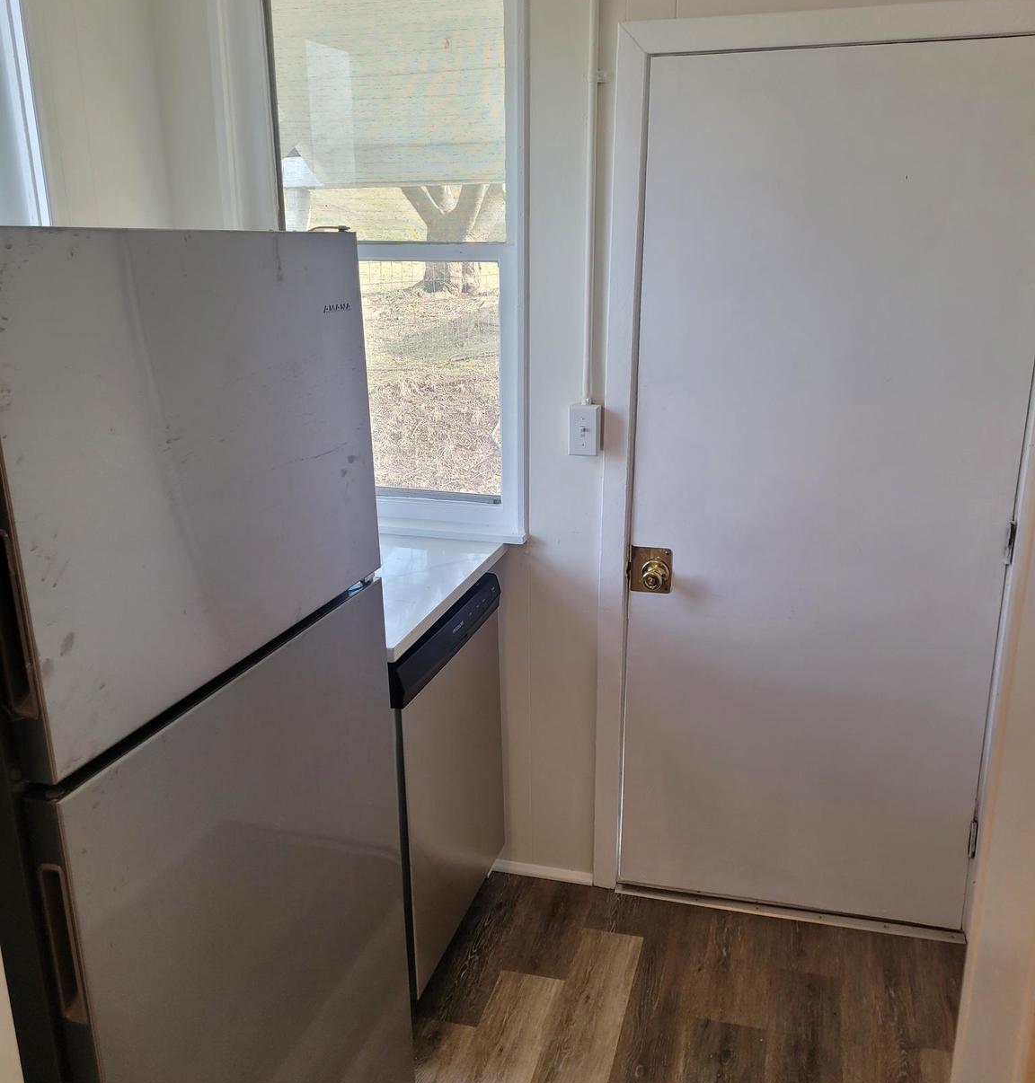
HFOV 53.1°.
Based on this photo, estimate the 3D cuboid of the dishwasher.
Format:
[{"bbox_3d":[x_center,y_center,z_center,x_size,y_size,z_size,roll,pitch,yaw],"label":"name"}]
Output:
[{"bbox_3d":[-0.411,0.521,2.272,0.610,0.830,0.610,4,16,15],"label":"dishwasher"}]

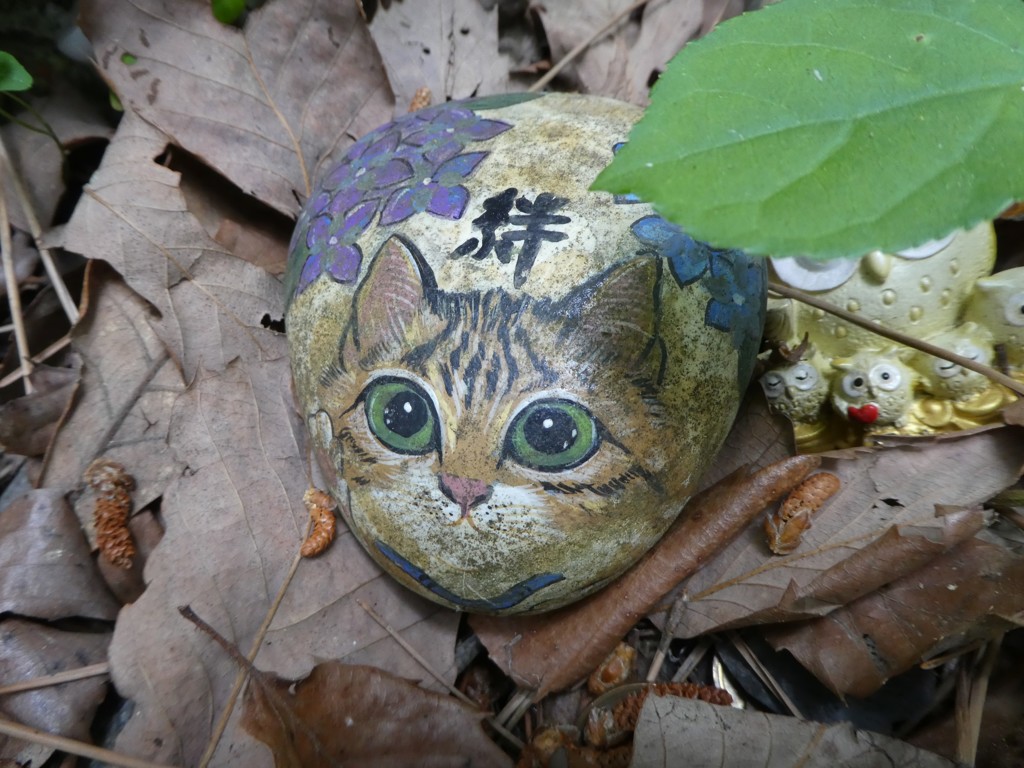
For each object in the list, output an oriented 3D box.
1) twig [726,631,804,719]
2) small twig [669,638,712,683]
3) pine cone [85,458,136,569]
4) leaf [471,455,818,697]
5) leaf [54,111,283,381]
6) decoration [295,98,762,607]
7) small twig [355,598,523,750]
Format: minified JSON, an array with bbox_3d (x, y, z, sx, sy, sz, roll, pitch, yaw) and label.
[{"bbox_3d":[0.062,0.071,0.174,0.003,0.002,0.025,-35,74,-20],"label":"twig"},{"bbox_3d":[0.044,0.068,0.175,0.003,0.002,0.014,39,74,22],"label":"small twig"},{"bbox_3d":[-0.104,0.033,0.184,0.011,0.011,0.028,-22,65,-13],"label":"pine cone"},{"bbox_3d":[0.040,0.044,0.178,0.101,0.018,0.023,-24,61,-14],"label":"leaf"},{"bbox_3d":[-0.115,-0.045,0.231,0.060,0.025,0.120,-35,64,-20],"label":"leaf"},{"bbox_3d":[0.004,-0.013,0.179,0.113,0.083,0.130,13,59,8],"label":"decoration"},{"bbox_3d":[-0.018,0.068,0.168,0.052,0.002,0.002,37,65,13],"label":"small twig"}]

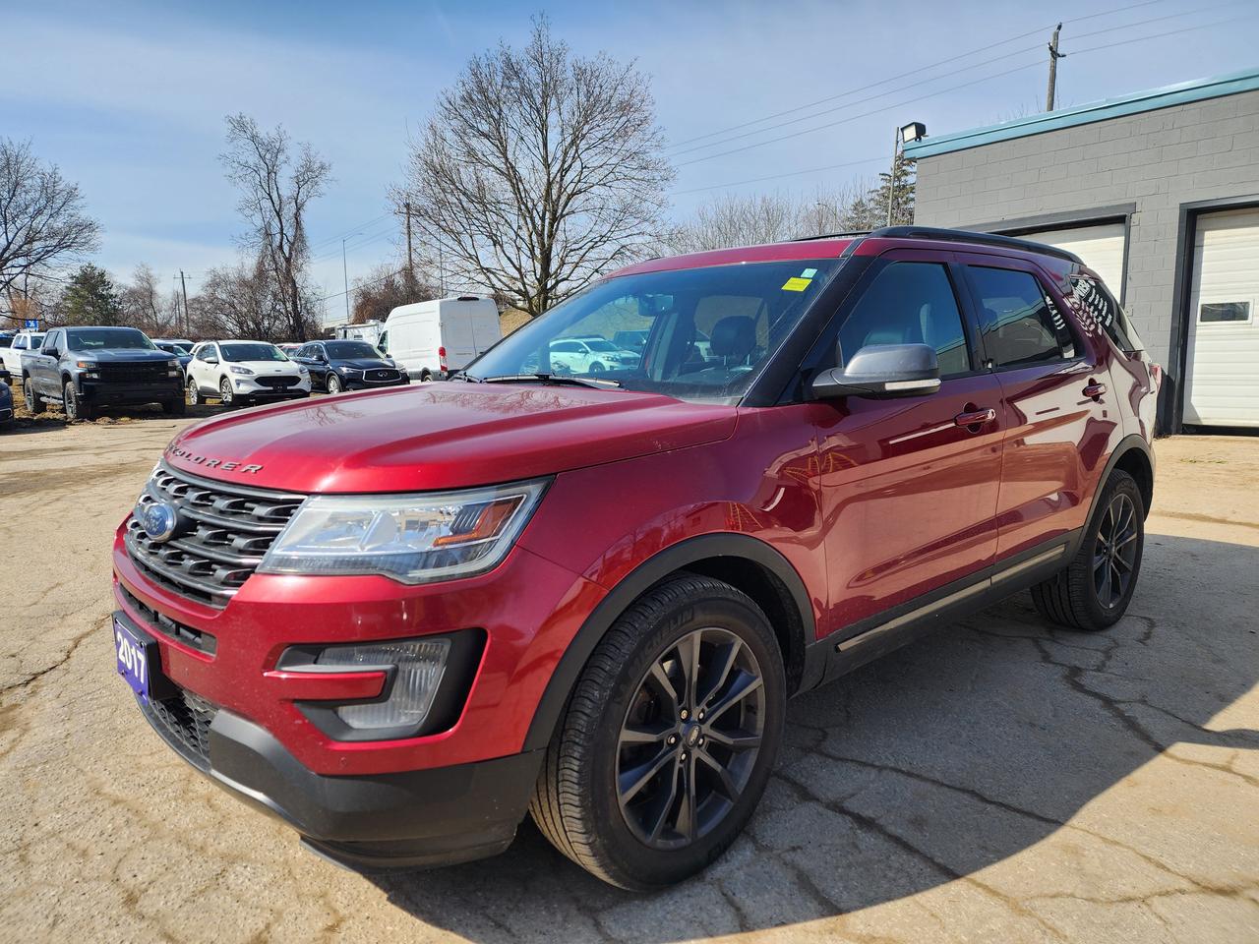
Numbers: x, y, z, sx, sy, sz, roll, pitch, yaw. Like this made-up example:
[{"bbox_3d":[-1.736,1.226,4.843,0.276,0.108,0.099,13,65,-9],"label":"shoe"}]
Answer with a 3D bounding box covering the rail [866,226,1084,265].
[{"bbox_3d":[1.573,-0.960,3.604,1.950,0.090,0.075,-8,10,-41],"label":"rail"}]

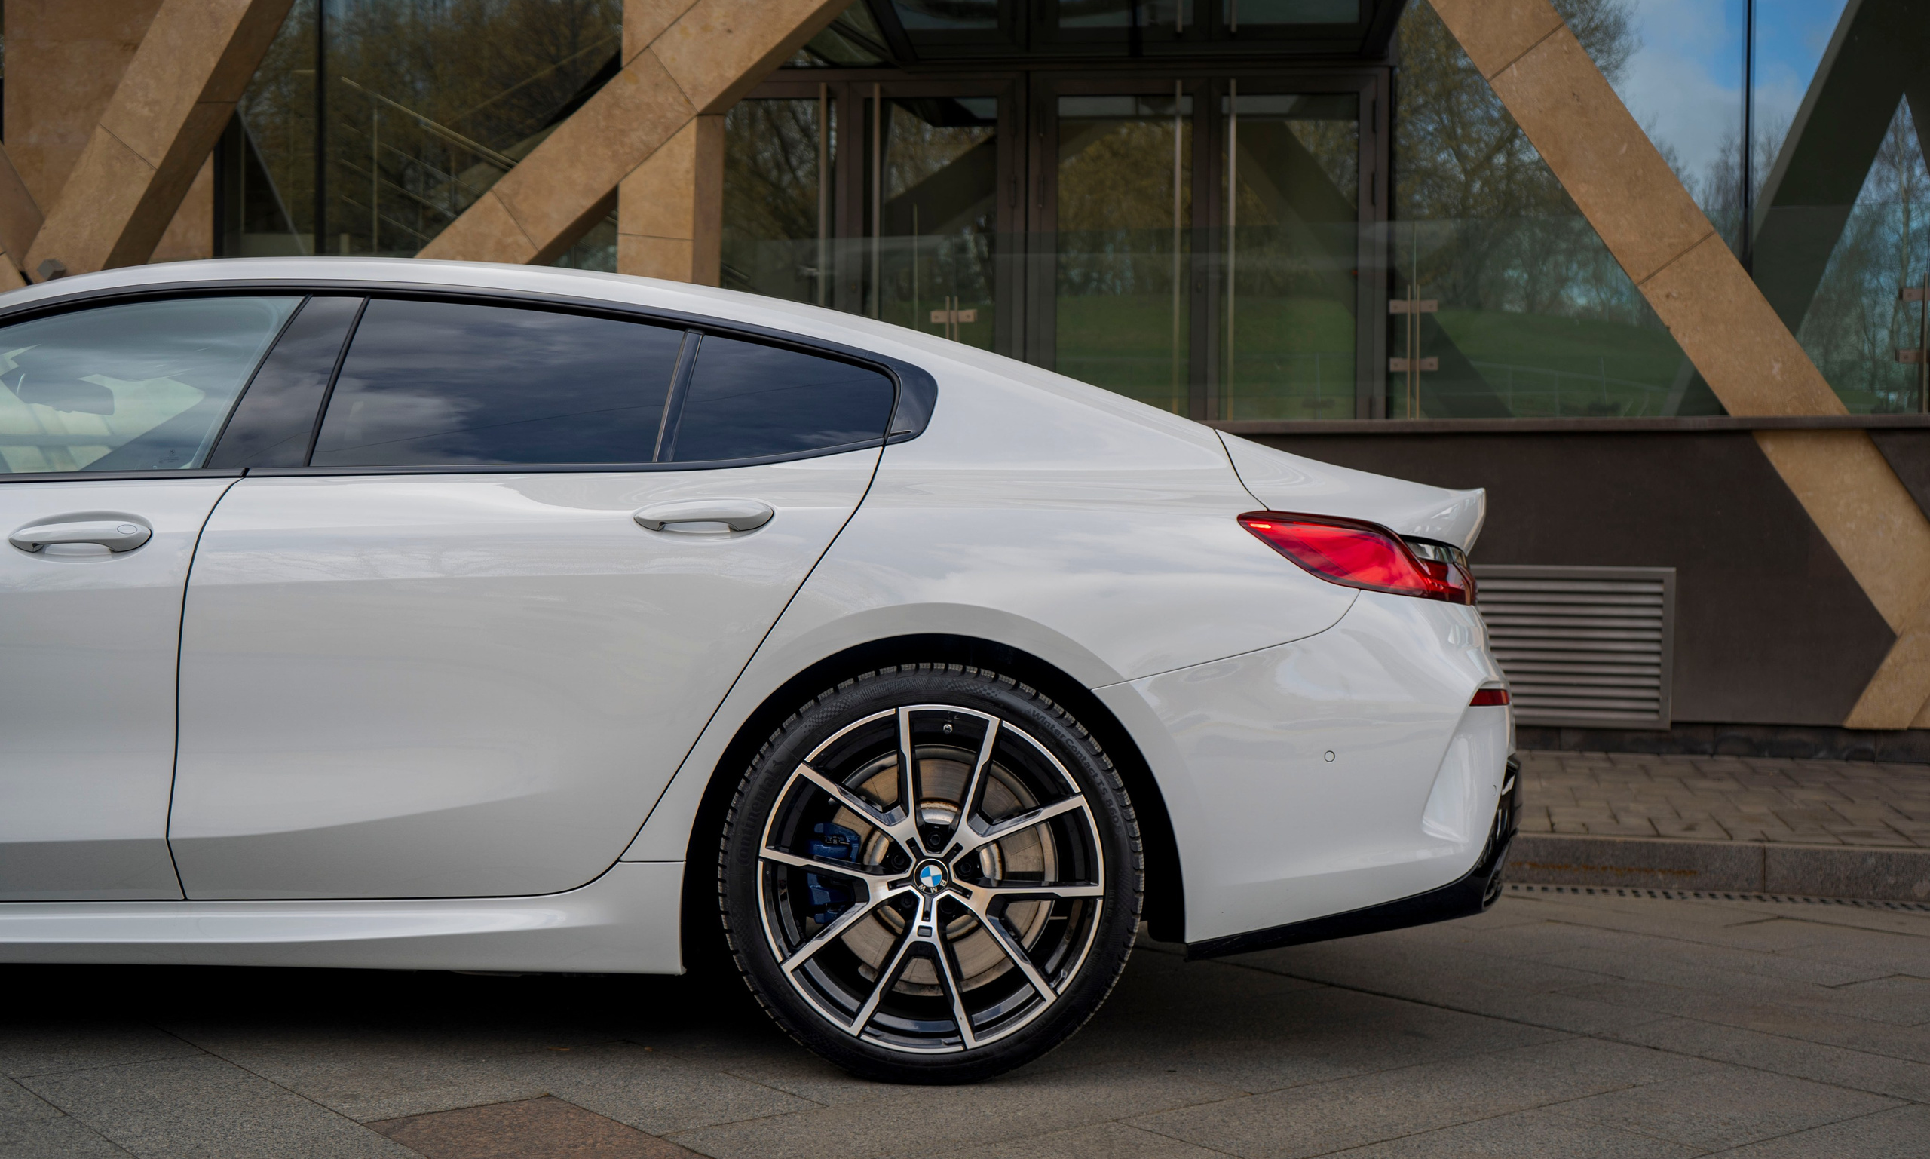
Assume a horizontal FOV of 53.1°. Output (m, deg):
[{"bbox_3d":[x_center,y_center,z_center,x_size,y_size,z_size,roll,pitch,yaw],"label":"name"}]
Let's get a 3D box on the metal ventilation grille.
[{"bbox_3d":[2.312,0.260,7.595,0.900,0.630,0.060,1,1,15],"label":"metal ventilation grille"}]

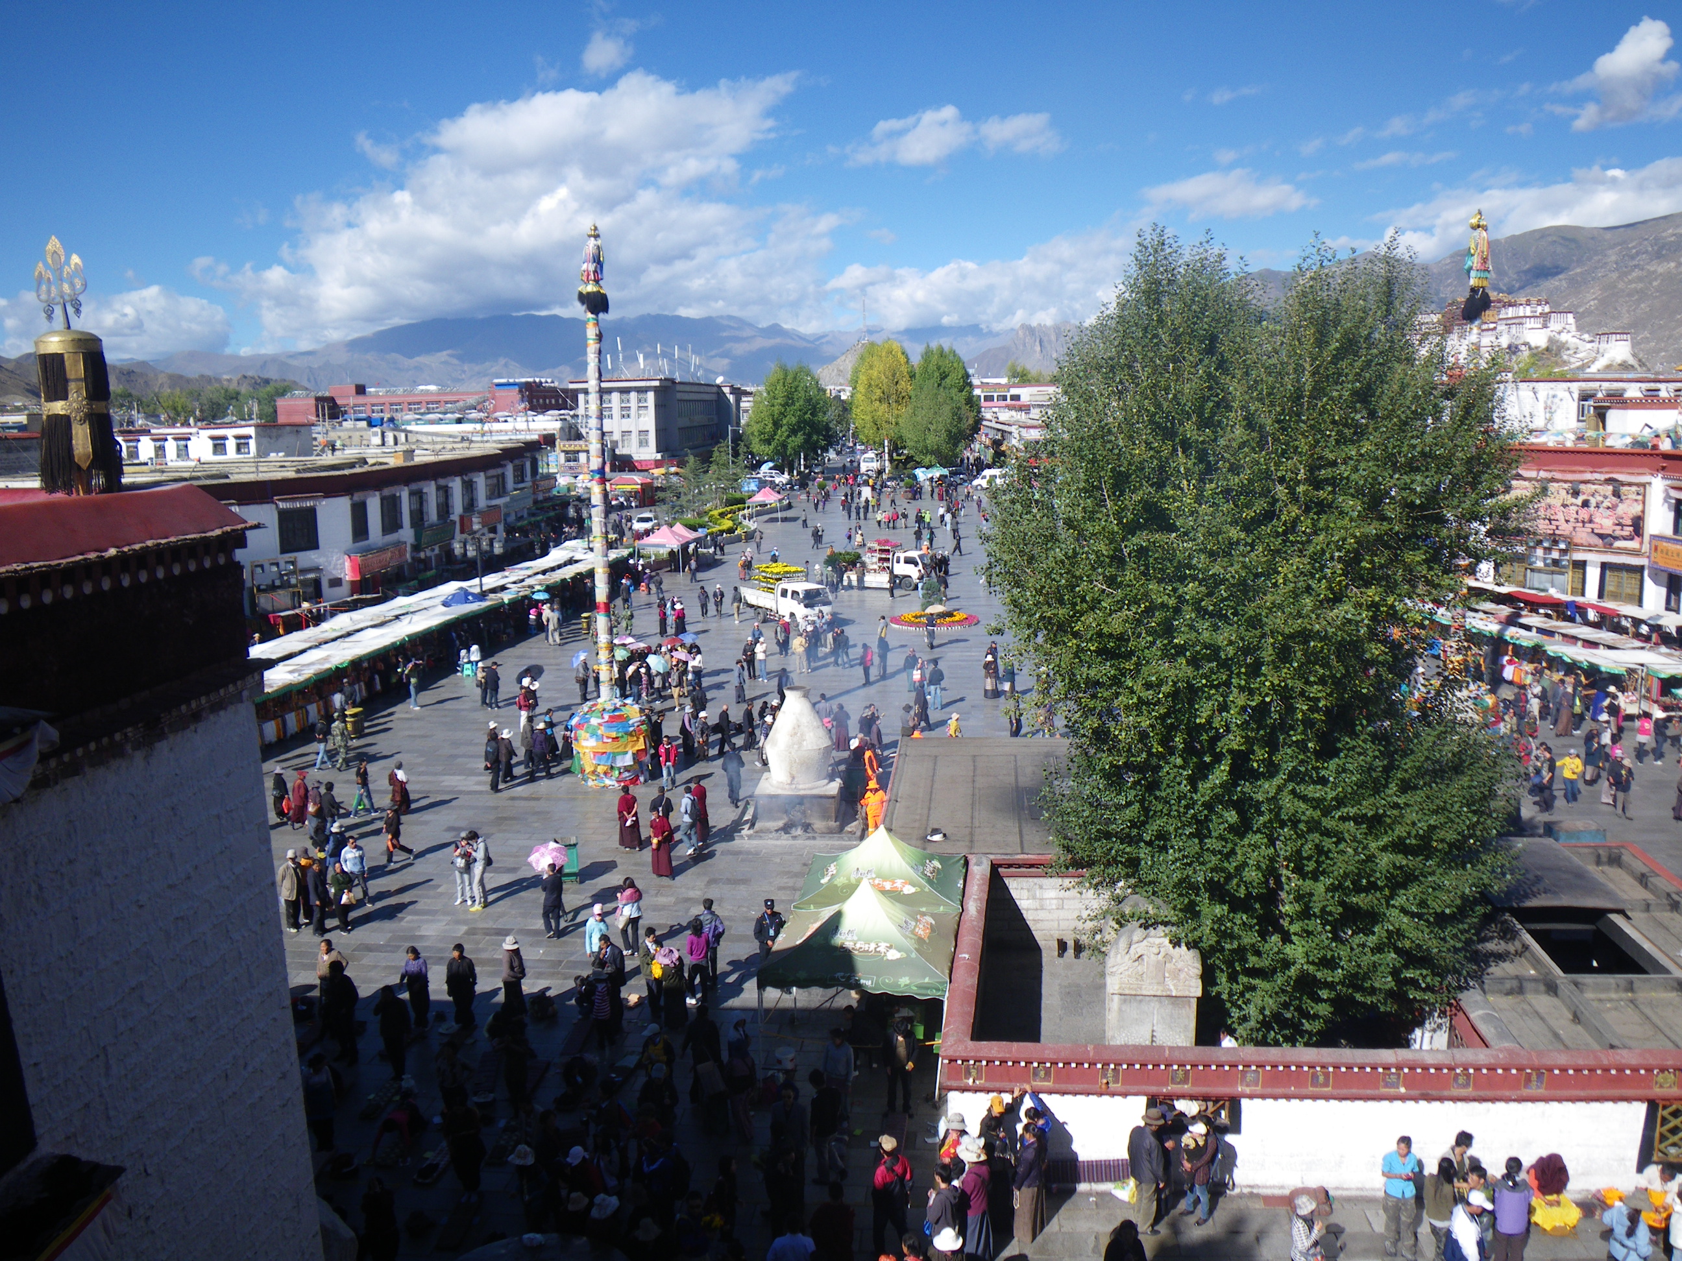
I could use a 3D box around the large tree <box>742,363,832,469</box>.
[{"bbox_3d":[-7.518,-30.021,194.036,12.447,16.298,12.447,0,10,0],"label":"large tree"}]

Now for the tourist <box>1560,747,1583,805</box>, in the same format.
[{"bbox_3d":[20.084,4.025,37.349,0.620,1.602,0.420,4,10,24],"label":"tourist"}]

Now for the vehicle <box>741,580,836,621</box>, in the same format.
[{"bbox_3d":[-2.720,-1.401,68.138,1.900,2.200,6.100,-7,12,-34],"label":"vehicle"}]

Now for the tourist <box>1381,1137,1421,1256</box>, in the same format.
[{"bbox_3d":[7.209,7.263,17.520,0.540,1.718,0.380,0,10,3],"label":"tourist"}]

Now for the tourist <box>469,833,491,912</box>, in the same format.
[{"bbox_3d":[-8.118,5.337,30.338,0.450,1.775,0.500,-6,11,-30],"label":"tourist"}]

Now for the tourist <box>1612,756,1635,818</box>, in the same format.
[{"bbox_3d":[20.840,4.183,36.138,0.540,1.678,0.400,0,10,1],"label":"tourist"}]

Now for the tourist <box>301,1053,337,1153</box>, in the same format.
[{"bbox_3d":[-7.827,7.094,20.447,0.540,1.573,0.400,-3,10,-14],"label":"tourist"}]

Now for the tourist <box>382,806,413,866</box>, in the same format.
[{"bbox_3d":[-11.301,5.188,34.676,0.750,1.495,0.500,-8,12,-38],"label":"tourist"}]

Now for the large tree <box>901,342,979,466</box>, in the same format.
[{"bbox_3d":[14.109,-31.250,193.501,11.300,18.800,10.800,0,10,0],"label":"large tree"}]

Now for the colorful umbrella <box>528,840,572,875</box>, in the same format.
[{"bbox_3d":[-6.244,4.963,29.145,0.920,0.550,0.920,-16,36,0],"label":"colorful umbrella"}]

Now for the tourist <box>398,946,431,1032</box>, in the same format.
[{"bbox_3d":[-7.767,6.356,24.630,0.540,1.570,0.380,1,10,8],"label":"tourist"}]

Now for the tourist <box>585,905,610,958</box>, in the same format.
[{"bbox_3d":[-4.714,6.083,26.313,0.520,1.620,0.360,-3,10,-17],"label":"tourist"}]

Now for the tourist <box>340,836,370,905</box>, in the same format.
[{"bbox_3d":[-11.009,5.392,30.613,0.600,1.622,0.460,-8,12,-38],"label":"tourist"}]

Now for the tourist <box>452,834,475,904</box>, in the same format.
[{"bbox_3d":[-8.373,5.261,30.171,0.520,1.655,0.400,-1,10,-7],"label":"tourist"}]

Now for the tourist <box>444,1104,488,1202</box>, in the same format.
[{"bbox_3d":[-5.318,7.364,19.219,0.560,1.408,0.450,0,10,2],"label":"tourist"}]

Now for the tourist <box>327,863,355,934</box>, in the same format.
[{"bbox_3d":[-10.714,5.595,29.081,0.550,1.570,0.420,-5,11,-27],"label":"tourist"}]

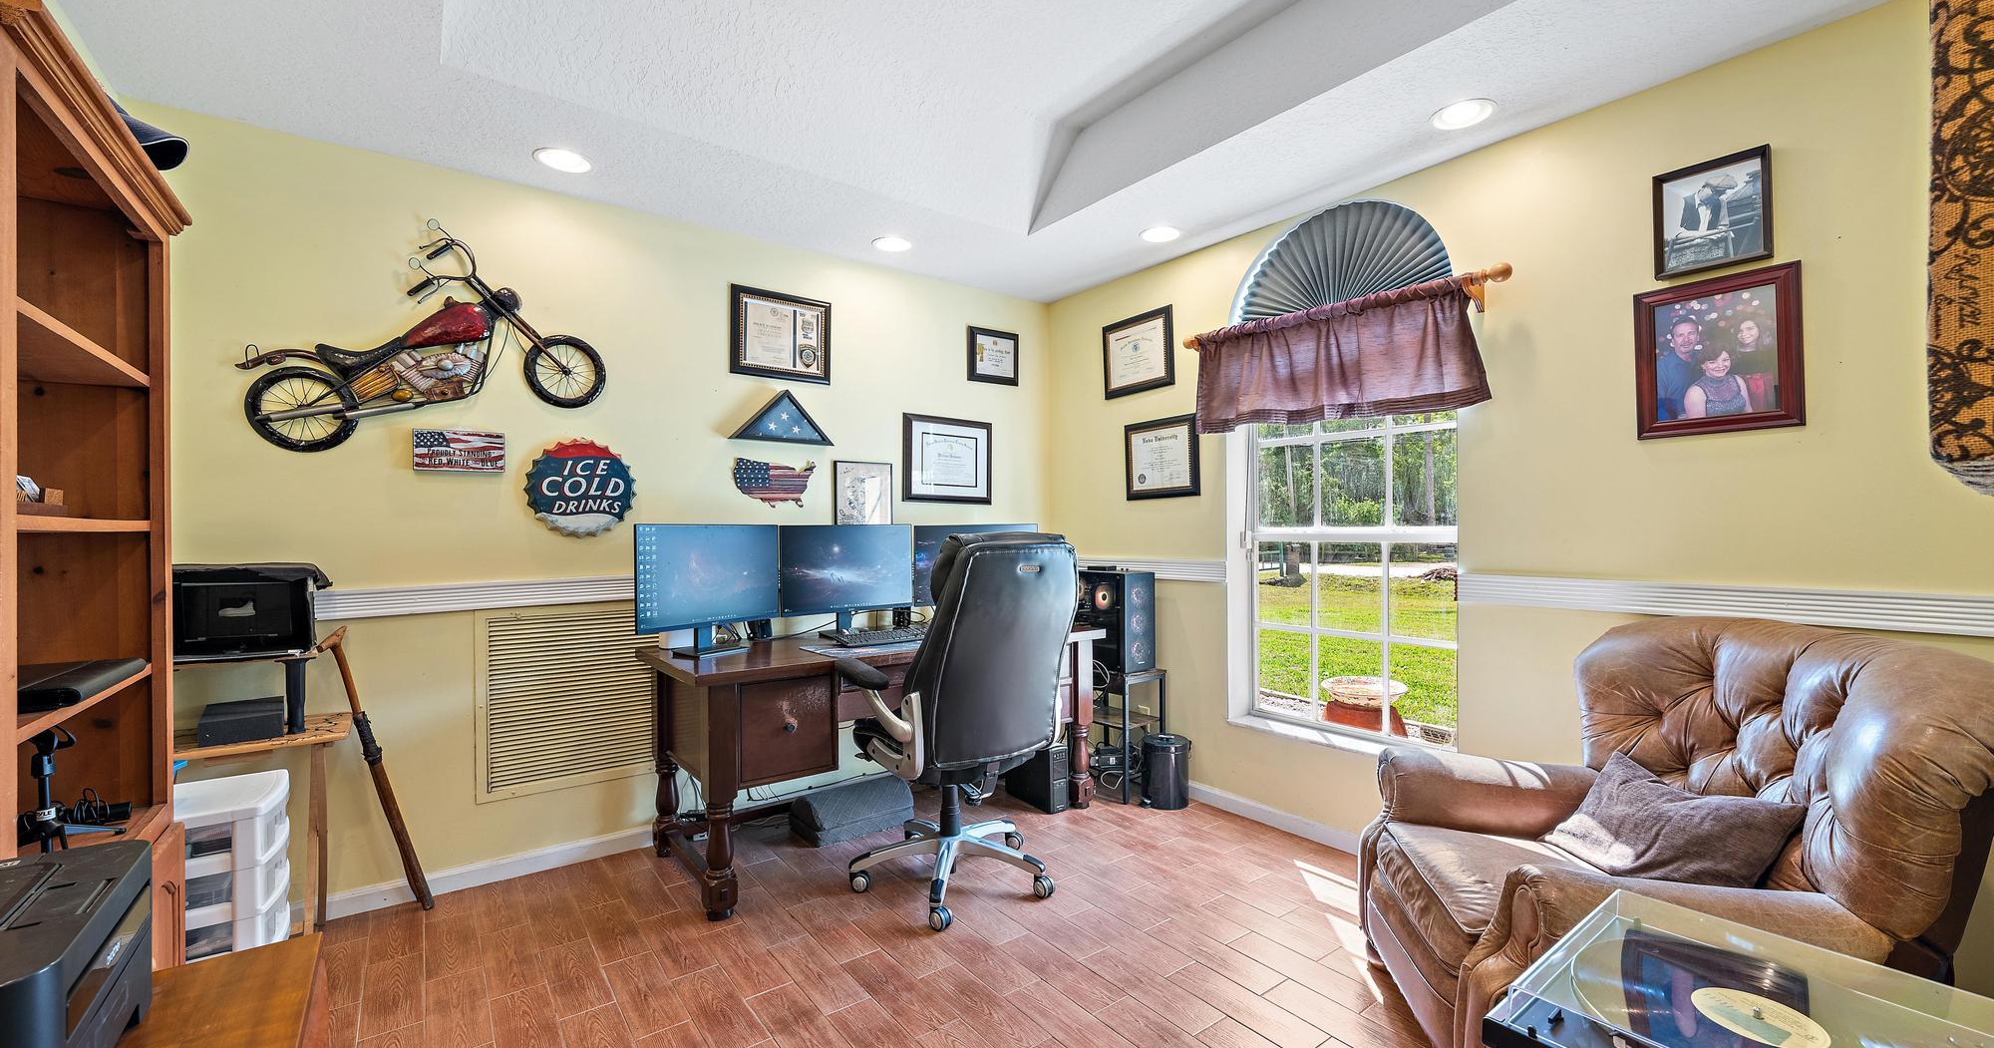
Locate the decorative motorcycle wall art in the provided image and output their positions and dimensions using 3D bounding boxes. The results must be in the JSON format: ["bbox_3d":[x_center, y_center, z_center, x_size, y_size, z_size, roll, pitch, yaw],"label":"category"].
[{"bbox_3d":[-1.842,-0.612,2.577,0.990,0.783,0.090,0,0,-37],"label":"decorative motorcycle wall art"}]

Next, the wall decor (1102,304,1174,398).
[{"bbox_3d":[0.679,-0.805,3.693,0.025,0.363,0.443,0,0,-37],"label":"wall decor"}]

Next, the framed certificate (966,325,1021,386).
[{"bbox_3d":[-0.020,-0.855,3.994,0.326,0.272,0.022,0,0,-37],"label":"framed certificate"}]

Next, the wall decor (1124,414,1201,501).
[{"bbox_3d":[0.764,-0.297,3.573,0.025,0.363,0.428,0,0,-37],"label":"wall decor"}]

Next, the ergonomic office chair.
[{"bbox_3d":[-0.117,0.632,2.688,0.700,1.200,0.760,0,0,-35],"label":"ergonomic office chair"}]

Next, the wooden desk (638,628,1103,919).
[{"bbox_3d":[-0.441,0.850,3.148,1.715,0.767,0.730,0,0,-37],"label":"wooden desk"}]

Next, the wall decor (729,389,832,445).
[{"bbox_3d":[-0.908,-0.450,3.279,0.438,0.222,0.075,0,0,-37],"label":"wall decor"}]

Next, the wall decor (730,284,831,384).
[{"bbox_3d":[-0.919,-0.794,3.314,0.443,0.364,0.030,0,0,-37],"label":"wall decor"}]

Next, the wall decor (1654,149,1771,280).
[{"bbox_3d":[1.906,-0.819,2.067,0.025,0.287,0.232,0,0,-37],"label":"wall decor"}]

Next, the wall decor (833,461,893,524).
[{"bbox_3d":[-0.605,-0.095,3.539,0.294,0.370,0.020,0,0,-37],"label":"wall decor"}]

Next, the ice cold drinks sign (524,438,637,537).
[{"bbox_3d":[-1.516,-0.130,2.833,0.359,0.357,0.040,0,0,-37],"label":"ice cold drinks sign"}]

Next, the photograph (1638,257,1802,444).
[{"bbox_3d":[1.911,-0.443,2.059,0.030,0.408,0.327,0,0,-37],"label":"photograph"}]

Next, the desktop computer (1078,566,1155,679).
[{"bbox_3d":[0.519,0.448,3.654,0.205,0.447,0.420,0,0,-37],"label":"desktop computer"}]

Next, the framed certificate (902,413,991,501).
[{"bbox_3d":[-0.241,-0.309,3.821,0.522,0.417,0.030,0,0,-37],"label":"framed certificate"}]

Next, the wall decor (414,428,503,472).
[{"bbox_3d":[-1.809,-0.241,2.614,0.251,0.134,0.035,0,0,-37],"label":"wall decor"}]

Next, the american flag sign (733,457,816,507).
[{"bbox_3d":[-0.940,-0.170,3.285,0.362,0.208,0.020,0,0,-37],"label":"american flag sign"}]

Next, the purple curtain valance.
[{"bbox_3d":[1.196,-0.581,2.864,0.090,0.426,1.120,0,0,-37],"label":"purple curtain valance"}]

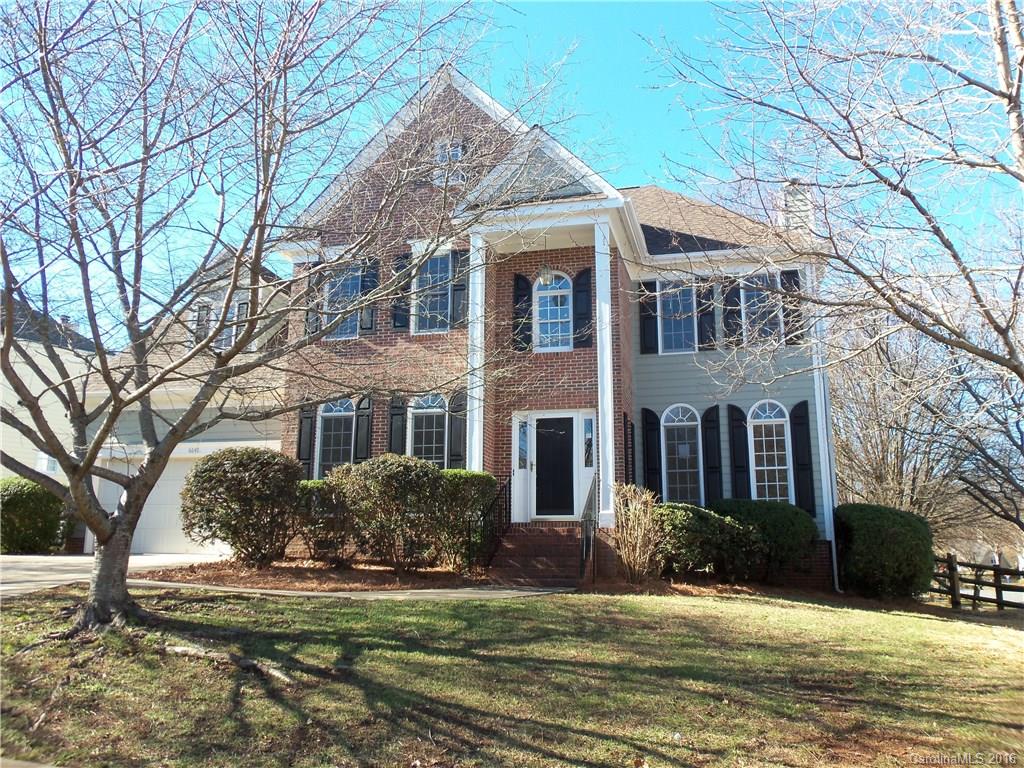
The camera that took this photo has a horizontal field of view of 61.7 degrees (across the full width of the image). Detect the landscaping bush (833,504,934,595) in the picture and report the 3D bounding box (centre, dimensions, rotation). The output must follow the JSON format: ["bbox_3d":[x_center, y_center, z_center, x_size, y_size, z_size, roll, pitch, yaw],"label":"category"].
[{"bbox_3d":[7.238,3.193,16.505,1.800,1.800,1.800,-3,-14,15],"label":"landscaping bush"}]

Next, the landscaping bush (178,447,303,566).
[{"bbox_3d":[-4.667,2.170,15.079,1.950,2.040,1.950,-3,-14,15],"label":"landscaping bush"}]

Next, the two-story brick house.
[{"bbox_3d":[1.600,-0.565,19.833,11.000,10.150,10.600,-3,-14,15],"label":"two-story brick house"}]

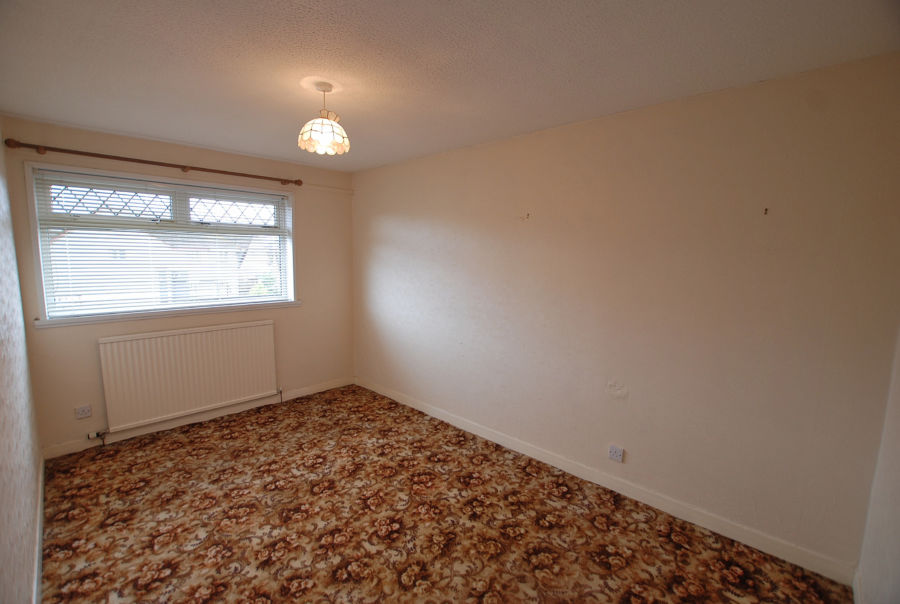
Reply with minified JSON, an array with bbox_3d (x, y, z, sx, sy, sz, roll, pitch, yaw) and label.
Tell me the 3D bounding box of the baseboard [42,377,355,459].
[{"bbox_3d":[-2.000,1.002,3.492,2.440,0.098,0.020,-5,10,-41],"label":"baseboard"}]

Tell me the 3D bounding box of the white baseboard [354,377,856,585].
[{"bbox_3d":[0.392,1.106,3.025,3.947,0.098,0.020,7,10,40],"label":"white baseboard"}]

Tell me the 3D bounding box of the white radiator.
[{"bbox_3d":[-2.156,0.585,3.238,1.210,0.725,0.090,-5,10,-41],"label":"white radiator"}]

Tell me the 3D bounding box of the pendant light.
[{"bbox_3d":[-0.651,-0.957,1.956,0.260,0.320,0.260,-5,10,-41],"label":"pendant light"}]

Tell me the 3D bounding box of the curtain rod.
[{"bbox_3d":[-2.128,-1.075,3.011,1.870,0.065,0.110,-5,10,-41],"label":"curtain rod"}]

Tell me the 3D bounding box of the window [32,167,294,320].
[{"bbox_3d":[-2.213,-0.459,3.172,1.710,1.050,0.110,-5,10,-41],"label":"window"}]

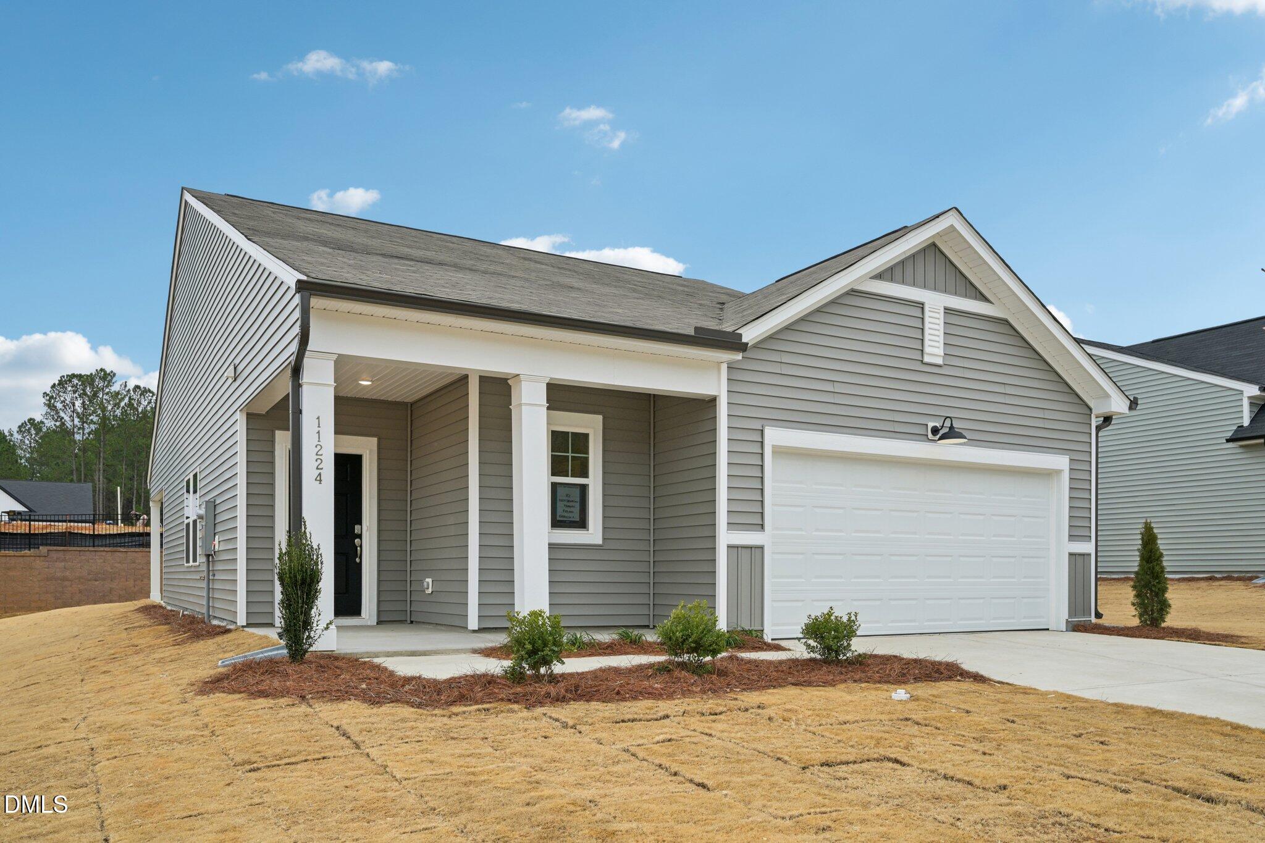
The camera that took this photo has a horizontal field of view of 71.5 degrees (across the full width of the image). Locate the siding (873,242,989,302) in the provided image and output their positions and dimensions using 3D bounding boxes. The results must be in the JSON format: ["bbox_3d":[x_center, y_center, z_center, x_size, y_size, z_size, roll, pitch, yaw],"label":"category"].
[{"bbox_3d":[3.751,-1.919,10.930,2.049,0.606,0.061,3,-7,-29],"label":"siding"}]

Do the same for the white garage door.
[{"bbox_3d":[3.614,1.497,10.815,4.846,2.160,0.121,3,-7,-29],"label":"white garage door"}]

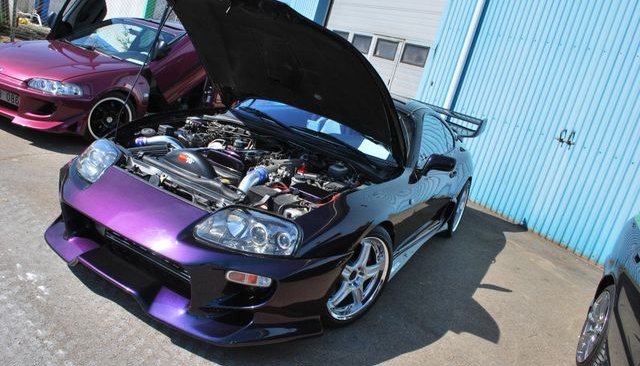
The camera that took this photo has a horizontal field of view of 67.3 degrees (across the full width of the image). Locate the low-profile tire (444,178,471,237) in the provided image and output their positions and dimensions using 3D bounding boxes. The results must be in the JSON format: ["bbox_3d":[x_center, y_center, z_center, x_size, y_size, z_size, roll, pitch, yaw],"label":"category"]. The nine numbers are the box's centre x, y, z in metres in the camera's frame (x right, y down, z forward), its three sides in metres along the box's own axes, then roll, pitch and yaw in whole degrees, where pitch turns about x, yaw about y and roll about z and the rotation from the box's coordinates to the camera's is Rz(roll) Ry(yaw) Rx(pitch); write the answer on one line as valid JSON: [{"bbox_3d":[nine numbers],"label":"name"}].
[{"bbox_3d":[1.330,0.230,4.935,0.255,0.625,0.625,21,15,25],"label":"low-profile tire"}]

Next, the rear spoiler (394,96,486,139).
[{"bbox_3d":[1.272,-0.812,5.798,1.440,0.310,0.400,21,15,25],"label":"rear spoiler"}]

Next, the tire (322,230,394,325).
[{"bbox_3d":[0.145,0.490,2.727,0.620,0.620,0.235,-1,20,-46],"label":"tire"}]

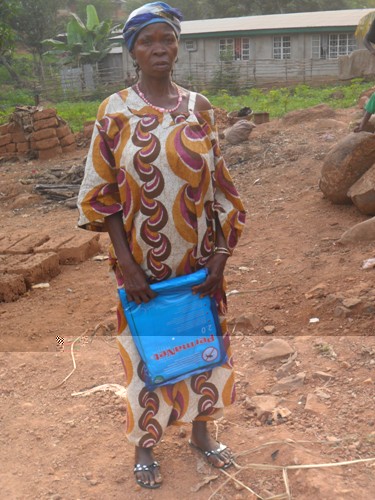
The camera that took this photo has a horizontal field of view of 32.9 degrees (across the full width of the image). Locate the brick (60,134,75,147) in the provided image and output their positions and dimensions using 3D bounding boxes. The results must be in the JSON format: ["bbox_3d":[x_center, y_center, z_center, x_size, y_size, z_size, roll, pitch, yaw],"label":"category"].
[{"bbox_3d":[-1.811,-1.646,9.550,0.165,0.130,0.310,0,17,6],"label":"brick"}]

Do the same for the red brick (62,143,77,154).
[{"bbox_3d":[-1.522,-1.254,7.872,0.155,0.108,0.310,5,21,29],"label":"red brick"}]

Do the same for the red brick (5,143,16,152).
[{"bbox_3d":[-2.716,-1.565,9.750,0.165,0.130,0.320,-8,18,-19],"label":"red brick"}]

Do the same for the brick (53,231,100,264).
[{"bbox_3d":[-0.781,-0.005,4.631,0.171,0.113,0.312,0,17,16],"label":"brick"}]

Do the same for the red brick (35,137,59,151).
[{"bbox_3d":[-1.712,-1.287,7.623,0.310,0.108,0.155,-17,21,-30],"label":"red brick"}]

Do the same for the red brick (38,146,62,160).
[{"bbox_3d":[-1.677,-1.174,7.660,0.305,0.108,0.155,-17,21,-30],"label":"red brick"}]

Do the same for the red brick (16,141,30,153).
[{"bbox_3d":[-2.013,-1.260,7.712,0.150,0.108,0.310,-10,19,-19],"label":"red brick"}]

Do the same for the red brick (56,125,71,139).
[{"bbox_3d":[-1.873,-1.790,9.600,0.165,0.130,0.310,0,17,6],"label":"red brick"}]

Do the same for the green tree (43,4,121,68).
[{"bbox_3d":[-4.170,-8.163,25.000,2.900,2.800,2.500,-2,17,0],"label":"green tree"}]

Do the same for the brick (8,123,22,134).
[{"bbox_3d":[-2.647,-1.864,9.750,0.175,0.130,0.310,-10,18,-25],"label":"brick"}]

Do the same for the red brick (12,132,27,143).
[{"bbox_3d":[-2.050,-1.371,7.675,0.160,0.108,0.310,-10,19,-19],"label":"red brick"}]

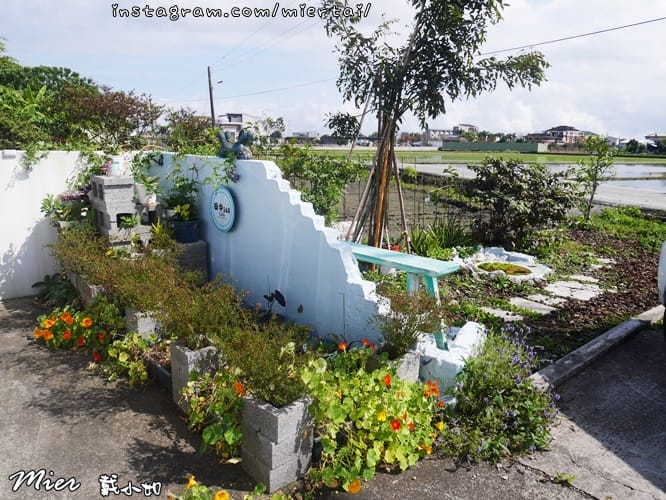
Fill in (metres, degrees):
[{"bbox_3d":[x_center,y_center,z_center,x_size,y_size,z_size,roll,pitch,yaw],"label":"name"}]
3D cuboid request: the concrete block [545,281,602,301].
[{"bbox_3d":[2.520,0.419,4.812,0.546,0.060,0.475,-10,17,-39],"label":"concrete block"}]

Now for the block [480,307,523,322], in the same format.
[{"bbox_3d":[1.469,0.550,3.960,0.176,0.059,0.362,-5,14,-23],"label":"block"}]

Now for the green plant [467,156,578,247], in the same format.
[{"bbox_3d":[2.813,-0.701,6.820,1.518,1.293,1.273,5,14,22],"label":"green plant"}]

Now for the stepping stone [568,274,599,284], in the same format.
[{"bbox_3d":[2.742,0.312,5.011,0.196,0.049,0.323,-9,15,-34],"label":"stepping stone"}]

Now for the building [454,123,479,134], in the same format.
[{"bbox_3d":[58.522,-49.909,204.009,11.000,11.000,9.000,4,13,15],"label":"building"}]

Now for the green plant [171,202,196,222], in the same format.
[{"bbox_3d":[-1.506,-0.378,4.654,0.235,0.196,0.225,-4,13,-18],"label":"green plant"}]

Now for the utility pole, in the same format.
[{"bbox_3d":[-10.530,-11.761,40.395,0.300,8.075,0.300,-3,13,1],"label":"utility pole"}]

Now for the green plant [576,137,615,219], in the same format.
[{"bbox_3d":[5.017,-1.367,8.828,0.715,1.626,0.666,7,15,29],"label":"green plant"}]

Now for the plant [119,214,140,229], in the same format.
[{"bbox_3d":[-1.814,-0.253,4.097,0.170,0.120,0.130,-6,14,-23],"label":"plant"}]

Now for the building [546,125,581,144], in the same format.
[{"bbox_3d":[84.858,-41.417,170.047,12.500,9.300,10.500,6,14,25],"label":"building"}]

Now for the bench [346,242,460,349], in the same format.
[{"bbox_3d":[0.469,0.277,3.593,0.350,0.485,1.120,-9,16,-34],"label":"bench"}]

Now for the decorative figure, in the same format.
[{"bbox_3d":[-0.903,-0.977,4.277,0.294,0.294,0.245,-6,14,-23],"label":"decorative figure"}]

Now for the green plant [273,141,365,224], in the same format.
[{"bbox_3d":[-0.172,-0.950,6.914,1.371,1.391,1.077,0,13,0],"label":"green plant"}]

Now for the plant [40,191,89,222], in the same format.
[{"bbox_3d":[-2.543,-0.412,4.375,0.450,0.304,0.392,-7,15,-29],"label":"plant"}]

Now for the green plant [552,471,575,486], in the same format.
[{"bbox_3d":[1.085,1.073,2.184,0.105,0.055,0.080,0,13,0],"label":"green plant"}]

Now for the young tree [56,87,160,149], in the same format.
[{"bbox_3d":[-3.983,-1.610,8.351,1.900,2.550,1.700,0,13,0],"label":"young tree"}]

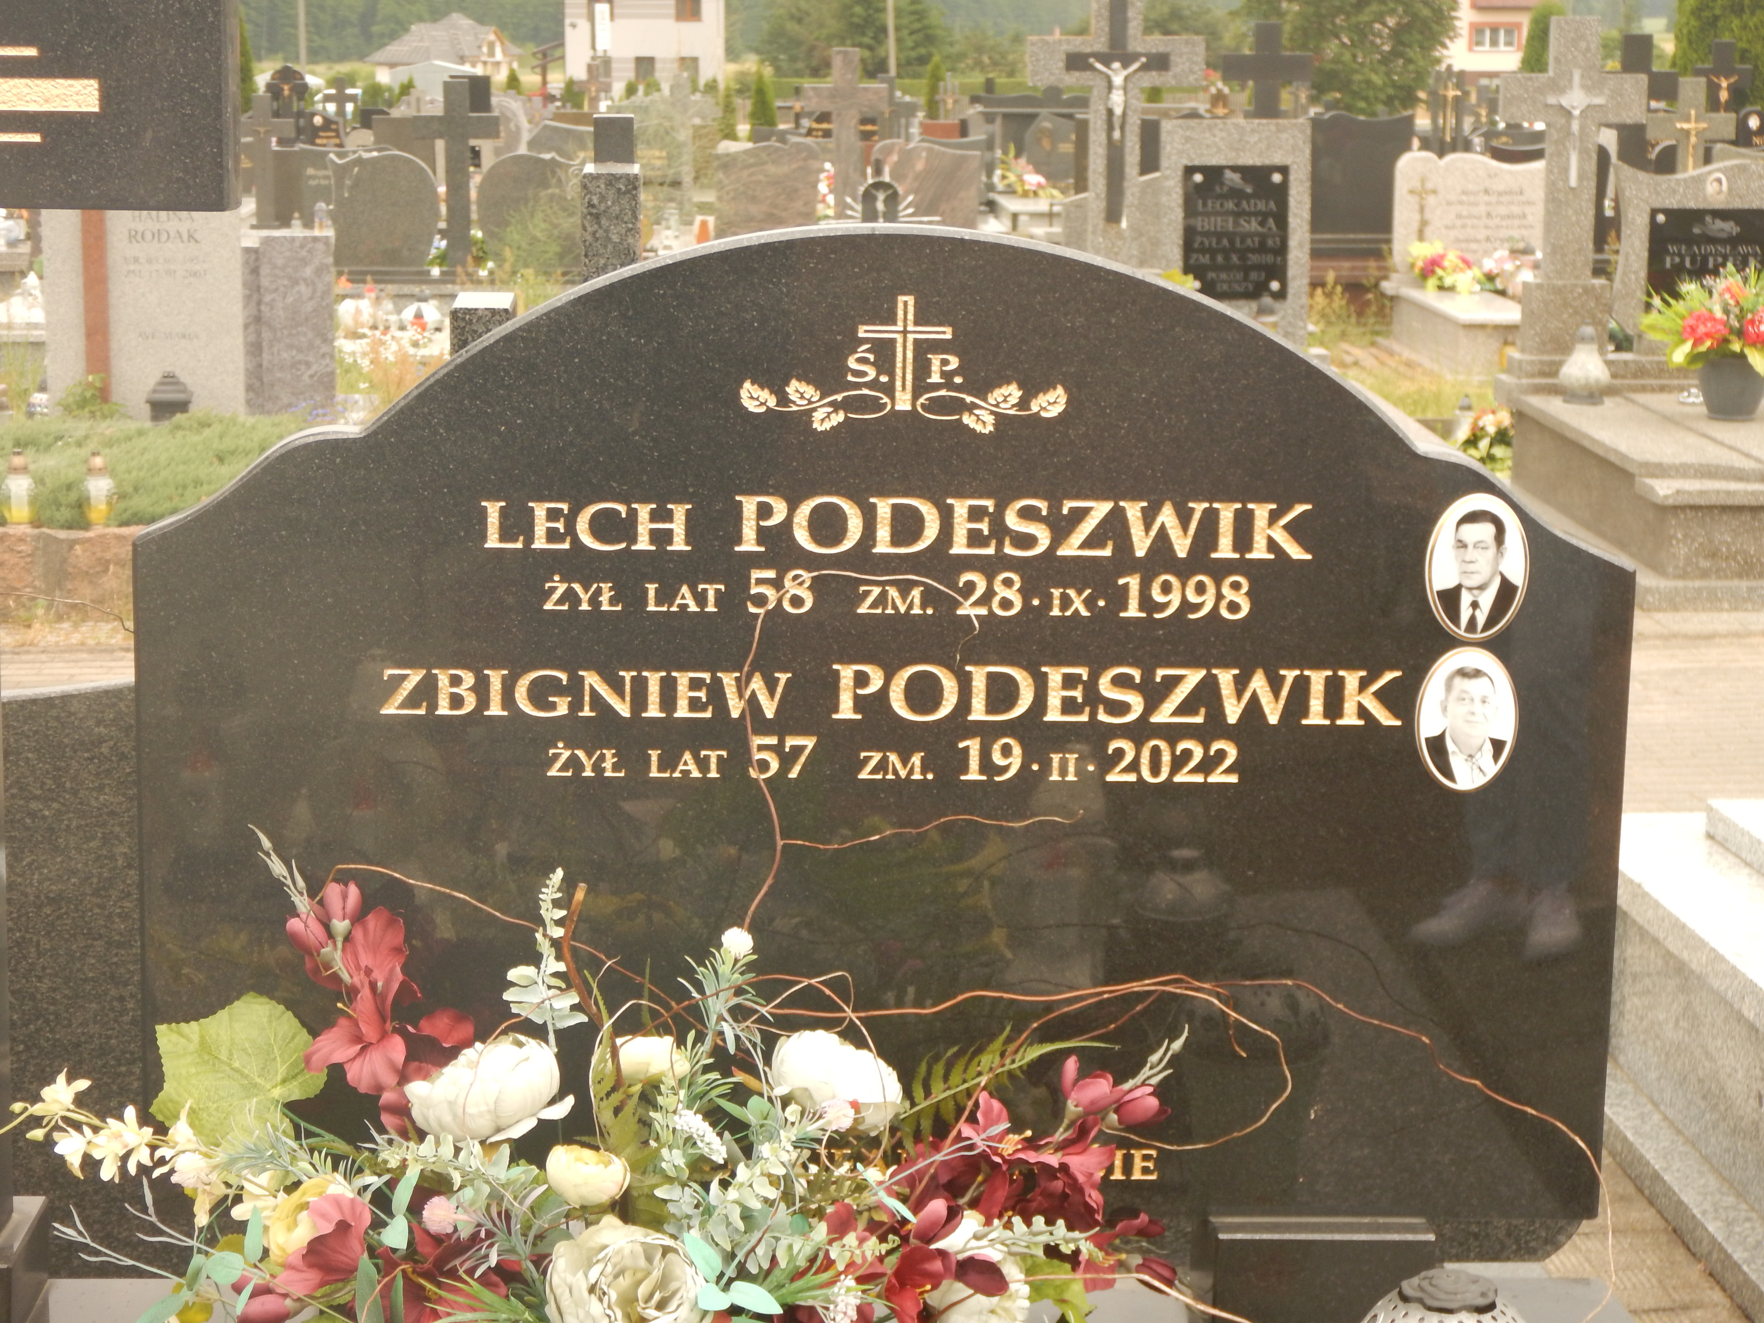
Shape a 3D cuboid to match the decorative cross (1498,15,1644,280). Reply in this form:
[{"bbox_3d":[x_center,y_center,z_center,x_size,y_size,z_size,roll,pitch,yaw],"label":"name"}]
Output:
[{"bbox_3d":[2.235,-1.659,11.050,0.465,0.860,0.100,0,10,-2],"label":"decorative cross"}]

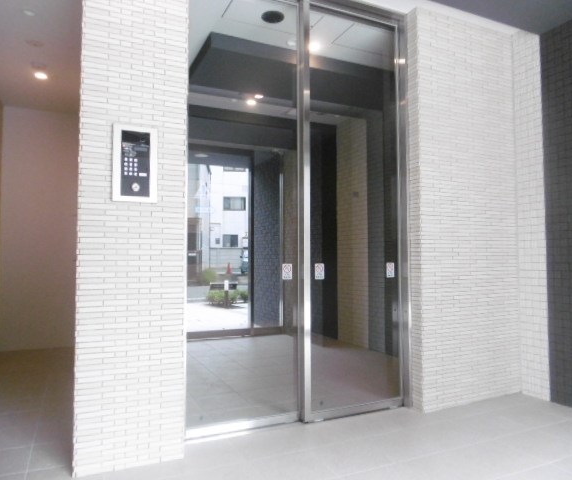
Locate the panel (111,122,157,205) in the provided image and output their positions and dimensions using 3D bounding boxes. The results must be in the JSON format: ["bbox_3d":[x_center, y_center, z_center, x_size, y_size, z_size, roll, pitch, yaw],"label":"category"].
[{"bbox_3d":[-0.682,-0.343,2.016,0.191,0.346,0.030,1,-3,-23],"label":"panel"}]

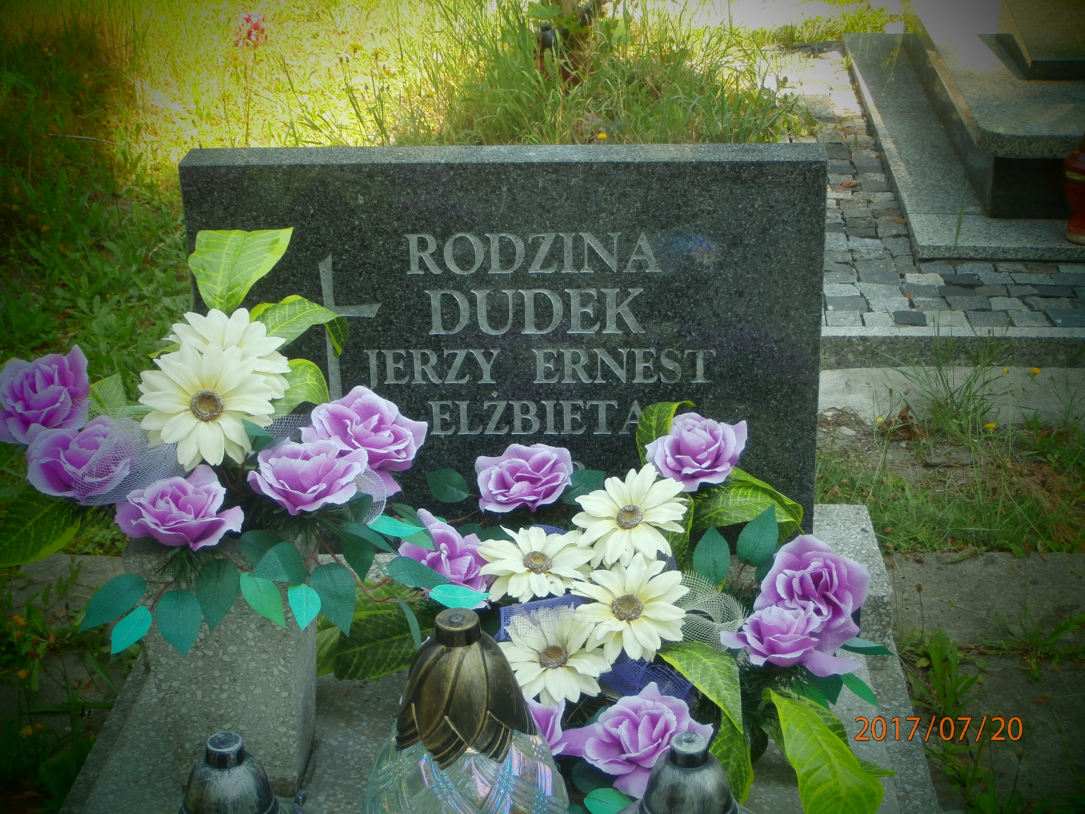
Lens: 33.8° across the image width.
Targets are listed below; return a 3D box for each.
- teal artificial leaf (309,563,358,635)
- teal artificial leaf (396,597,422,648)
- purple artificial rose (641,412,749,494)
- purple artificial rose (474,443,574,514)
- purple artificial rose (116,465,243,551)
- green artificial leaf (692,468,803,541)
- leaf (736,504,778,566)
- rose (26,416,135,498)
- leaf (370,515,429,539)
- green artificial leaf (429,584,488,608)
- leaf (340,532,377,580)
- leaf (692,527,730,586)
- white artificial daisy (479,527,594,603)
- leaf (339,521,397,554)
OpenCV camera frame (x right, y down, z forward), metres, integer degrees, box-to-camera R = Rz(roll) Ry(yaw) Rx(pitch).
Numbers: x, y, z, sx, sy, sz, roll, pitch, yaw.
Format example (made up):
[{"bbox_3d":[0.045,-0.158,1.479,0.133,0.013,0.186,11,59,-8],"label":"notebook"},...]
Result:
[{"bbox_3d":[-0.164,0.150,1.400,0.035,0.058,0.014,-16,6,2],"label":"teal artificial leaf"},{"bbox_3d":[-0.135,0.217,1.801,0.014,0.056,0.034,-26,-3,17],"label":"teal artificial leaf"},{"bbox_3d":[0.166,0.050,1.935,0.110,0.066,0.100,0,48,3],"label":"purple artificial rose"},{"bbox_3d":[-0.019,0.071,1.780,0.096,0.052,0.084,-1,47,0],"label":"purple artificial rose"},{"bbox_3d":[-0.289,0.081,1.420,0.097,0.056,0.084,-1,43,0],"label":"purple artificial rose"},{"bbox_3d":[0.199,0.095,1.740,0.105,0.050,0.070,2,46,-3],"label":"green artificial leaf"},{"bbox_3d":[0.230,0.139,1.923,0.041,0.068,0.011,23,-1,4],"label":"leaf"},{"bbox_3d":[-0.447,0.050,1.726,0.102,0.068,0.098,0,51,3],"label":"rose"},{"bbox_3d":[-0.146,0.122,1.815,0.061,0.012,0.036,4,31,9],"label":"leaf"},{"bbox_3d":[-0.072,0.162,1.530,0.050,0.012,0.033,-1,35,0],"label":"green artificial leaf"},{"bbox_3d":[-0.183,0.146,1.781,0.036,0.056,0.011,-5,10,4],"label":"leaf"},{"bbox_3d":[0.181,0.160,1.919,0.040,0.061,0.011,-4,1,3],"label":"leaf"},{"bbox_3d":[-0.006,0.143,1.630,0.104,0.034,0.098,-1,37,0],"label":"white artificial daisy"},{"bbox_3d":[-0.173,0.129,1.774,0.066,0.012,0.036,26,46,12],"label":"leaf"}]

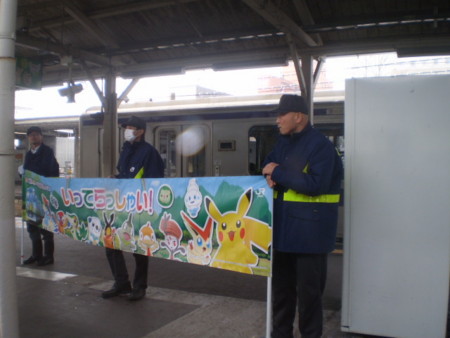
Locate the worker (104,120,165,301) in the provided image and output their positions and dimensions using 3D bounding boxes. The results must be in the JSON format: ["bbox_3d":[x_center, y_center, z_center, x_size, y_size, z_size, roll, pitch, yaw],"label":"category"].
[{"bbox_3d":[-0.865,0.360,4.450,0.460,1.720,0.560,-1,2,-40],"label":"worker"}]

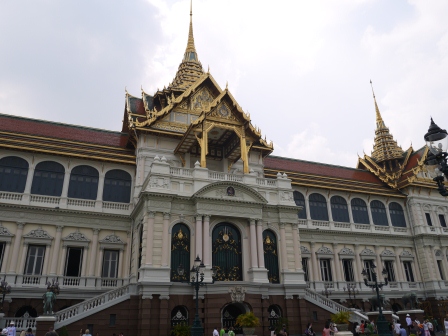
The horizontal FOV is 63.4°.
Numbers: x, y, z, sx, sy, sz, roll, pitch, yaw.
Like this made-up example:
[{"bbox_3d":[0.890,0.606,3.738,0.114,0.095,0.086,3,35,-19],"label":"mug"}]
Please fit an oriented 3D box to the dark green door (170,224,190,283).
[{"bbox_3d":[-3.909,7.601,33.012,1.760,5.320,0.300,8,-26,-19],"label":"dark green door"}]

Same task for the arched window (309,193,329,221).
[{"bbox_3d":[13.059,5.341,50.154,3.020,3.960,0.300,8,-26,-19],"label":"arched window"}]

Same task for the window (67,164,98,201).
[{"bbox_3d":[-15.315,1.592,39.816,2.900,3.900,0.400,8,-25,-20],"label":"window"}]

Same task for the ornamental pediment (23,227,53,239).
[{"bbox_3d":[-18.834,6.603,36.755,2.900,1.200,0.450,8,-25,-20],"label":"ornamental pediment"}]

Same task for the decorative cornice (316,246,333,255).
[{"bbox_3d":[13.237,10.823,47.592,2.750,1.050,0.450,8,-25,-20],"label":"decorative cornice"}]

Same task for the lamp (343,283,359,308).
[{"bbox_3d":[14.091,14.350,40.588,1.300,2.700,1.300,8,-25,-20],"label":"lamp"}]

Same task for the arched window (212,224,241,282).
[{"bbox_3d":[0.383,7.989,34.925,3.000,5.600,0.450,8,-25,-20],"label":"arched window"}]

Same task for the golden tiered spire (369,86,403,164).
[{"bbox_3d":[31.337,-9.818,73.362,4.600,18.800,4.600,8,-25,-20],"label":"golden tiered spire"}]

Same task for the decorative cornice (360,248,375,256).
[{"bbox_3d":[19.978,11.665,50.115,2.750,1.050,0.450,8,-25,-20],"label":"decorative cornice"}]

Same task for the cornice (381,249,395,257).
[{"bbox_3d":[23.255,12.106,51.328,2.750,1.050,0.450,8,-25,-20],"label":"cornice"}]

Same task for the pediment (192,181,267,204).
[{"bbox_3d":[0.571,2.647,37.612,8.400,2.300,1.000,8,-25,-20],"label":"pediment"}]

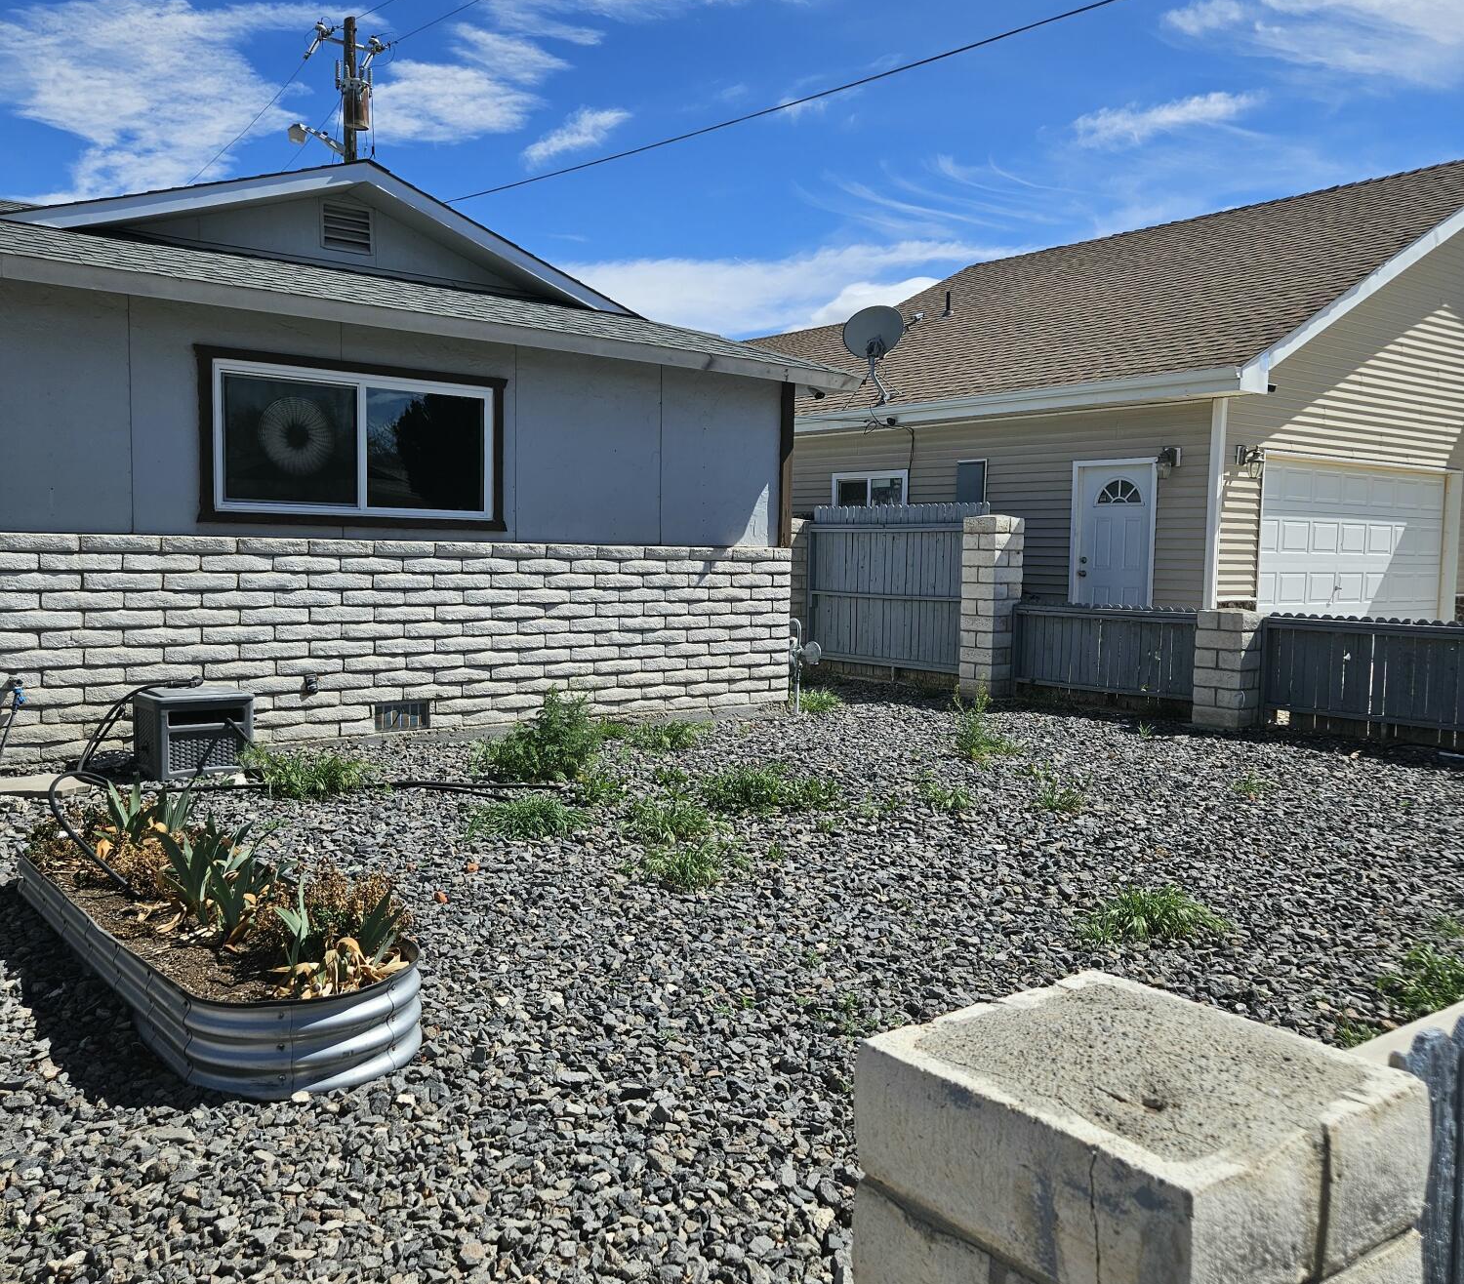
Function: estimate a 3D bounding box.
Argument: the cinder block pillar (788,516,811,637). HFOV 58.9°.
[{"bbox_3d":[0.663,-0.528,14.646,0.403,1.680,0.403,-2,5,-39],"label":"cinder block pillar"}]

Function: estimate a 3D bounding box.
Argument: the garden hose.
[{"bbox_3d":[-2.019,0.552,6.252,2.641,0.544,2.974,-2,5,-39],"label":"garden hose"}]

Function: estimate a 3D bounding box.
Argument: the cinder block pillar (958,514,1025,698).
[{"bbox_3d":[2.487,-0.344,12.443,0.403,1.710,0.403,-2,5,-39],"label":"cinder block pillar"}]

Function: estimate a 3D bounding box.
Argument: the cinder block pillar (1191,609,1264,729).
[{"bbox_3d":[4.060,0.206,10.543,0.403,0.938,0.403,-2,5,-39],"label":"cinder block pillar"}]

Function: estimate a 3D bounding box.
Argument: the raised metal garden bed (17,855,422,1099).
[{"bbox_3d":[-1.721,0.937,4.198,0.696,0.262,2.359,-2,5,-39],"label":"raised metal garden bed"}]

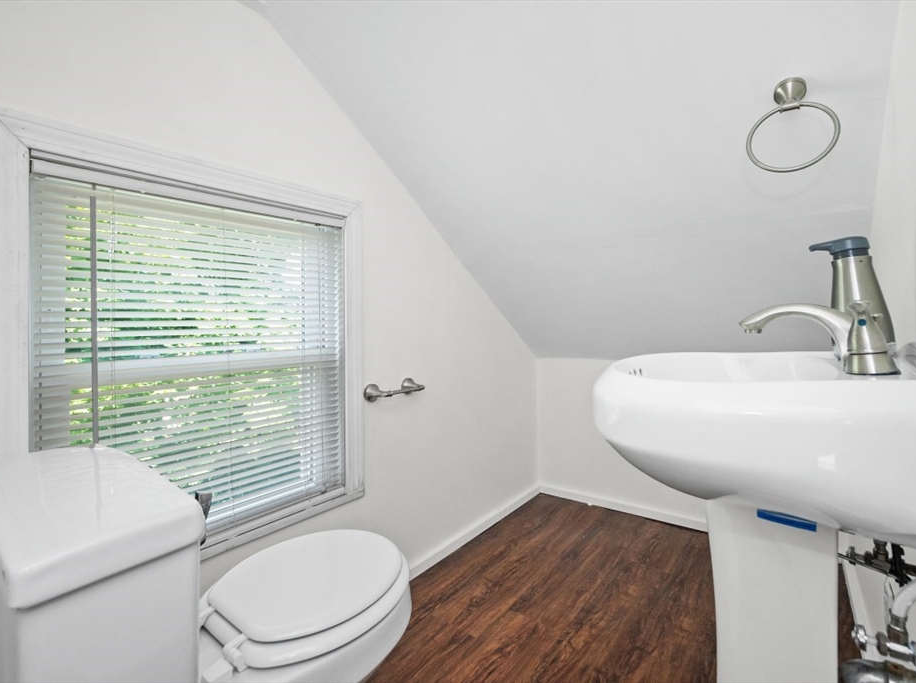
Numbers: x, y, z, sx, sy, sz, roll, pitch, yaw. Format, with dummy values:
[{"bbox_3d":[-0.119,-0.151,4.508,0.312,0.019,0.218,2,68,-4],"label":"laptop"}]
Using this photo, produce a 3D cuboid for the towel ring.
[{"bbox_3d":[0.669,-0.431,0.857,0.148,0.195,0.075,1,2,39],"label":"towel ring"}]

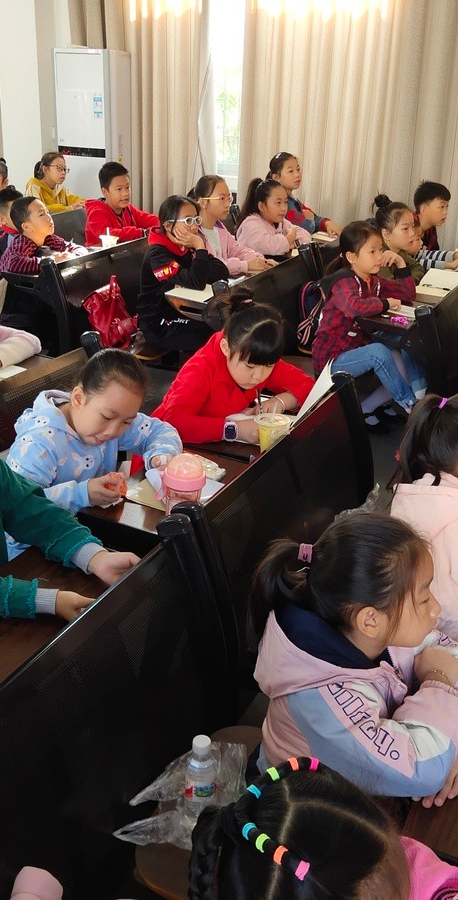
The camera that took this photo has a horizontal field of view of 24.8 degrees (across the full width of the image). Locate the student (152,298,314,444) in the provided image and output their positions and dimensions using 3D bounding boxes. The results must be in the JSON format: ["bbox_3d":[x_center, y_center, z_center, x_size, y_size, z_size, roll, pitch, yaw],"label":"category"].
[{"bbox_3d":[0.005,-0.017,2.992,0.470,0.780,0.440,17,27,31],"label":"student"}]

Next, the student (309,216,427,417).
[{"bbox_3d":[0.577,-0.500,4.501,0.530,0.930,0.390,12,25,22],"label":"student"}]

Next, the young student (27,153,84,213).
[{"bbox_3d":[-1.137,-1.394,6.863,0.520,1.080,0.420,9,22,21],"label":"young student"}]

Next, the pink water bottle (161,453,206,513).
[{"bbox_3d":[-0.102,0.087,2.248,0.090,0.165,0.090,1,21,0],"label":"pink water bottle"}]

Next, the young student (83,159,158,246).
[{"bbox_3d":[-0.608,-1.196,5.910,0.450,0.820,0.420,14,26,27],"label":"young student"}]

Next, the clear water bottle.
[{"bbox_3d":[-0.047,0.573,1.789,0.057,0.190,0.057,2,21,-1],"label":"clear water bottle"}]

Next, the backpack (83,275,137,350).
[{"bbox_3d":[-0.547,-0.628,4.758,0.190,0.330,0.270,-5,16,25],"label":"backpack"}]

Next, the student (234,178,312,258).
[{"bbox_3d":[0.200,-0.915,5.649,0.520,1.070,0.420,11,23,26],"label":"student"}]

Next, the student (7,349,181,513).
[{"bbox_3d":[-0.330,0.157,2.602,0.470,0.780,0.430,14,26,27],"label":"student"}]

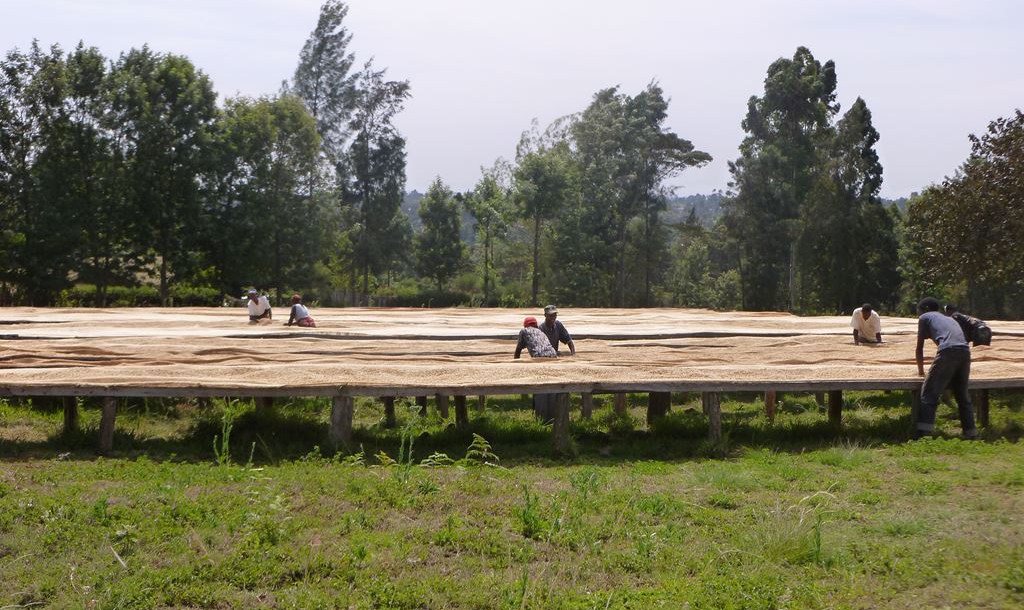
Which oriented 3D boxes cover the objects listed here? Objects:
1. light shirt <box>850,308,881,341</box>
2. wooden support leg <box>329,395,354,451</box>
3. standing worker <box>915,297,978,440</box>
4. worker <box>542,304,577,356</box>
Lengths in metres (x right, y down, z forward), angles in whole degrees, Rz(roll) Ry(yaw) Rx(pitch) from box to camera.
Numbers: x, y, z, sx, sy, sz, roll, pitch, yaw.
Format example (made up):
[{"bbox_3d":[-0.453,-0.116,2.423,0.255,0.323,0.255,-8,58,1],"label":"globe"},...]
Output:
[{"bbox_3d":[6.391,0.352,25.100,0.530,0.600,0.400,0,1,9],"label":"light shirt"},{"bbox_3d":[-1.778,1.228,14.500,0.230,0.600,0.220,0,0,0],"label":"wooden support leg"},{"bbox_3d":[4.625,0.677,14.800,0.550,1.510,0.650,0,1,-41],"label":"standing worker"},{"bbox_3d":[0.655,0.747,20.000,0.530,1.480,0.480,0,1,-25],"label":"worker"}]

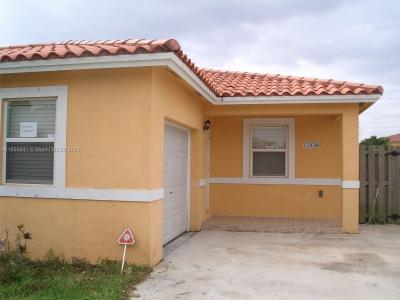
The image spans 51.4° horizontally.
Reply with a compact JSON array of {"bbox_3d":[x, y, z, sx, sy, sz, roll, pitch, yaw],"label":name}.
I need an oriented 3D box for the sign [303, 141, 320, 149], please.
[{"bbox_3d":[2.693,-0.130,10.033,0.390,0.166,0.029,0,-2,11],"label":"sign"}]

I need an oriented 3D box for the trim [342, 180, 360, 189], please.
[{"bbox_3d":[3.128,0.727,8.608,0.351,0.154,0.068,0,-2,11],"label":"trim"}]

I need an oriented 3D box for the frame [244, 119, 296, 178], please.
[{"bbox_3d":[1.686,-0.050,10.211,1.273,1.478,0.068,0,-2,11],"label":"frame"}]

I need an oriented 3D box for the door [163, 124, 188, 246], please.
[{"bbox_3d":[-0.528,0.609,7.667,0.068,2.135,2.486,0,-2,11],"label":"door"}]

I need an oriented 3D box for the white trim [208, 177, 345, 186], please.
[{"bbox_3d":[1.848,0.763,10.165,3.266,0.154,0.049,0,-2,11],"label":"white trim"}]

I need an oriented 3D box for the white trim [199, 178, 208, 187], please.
[{"bbox_3d":[0.107,0.734,9.477,0.049,0.154,0.926,0,-2,11],"label":"white trim"}]

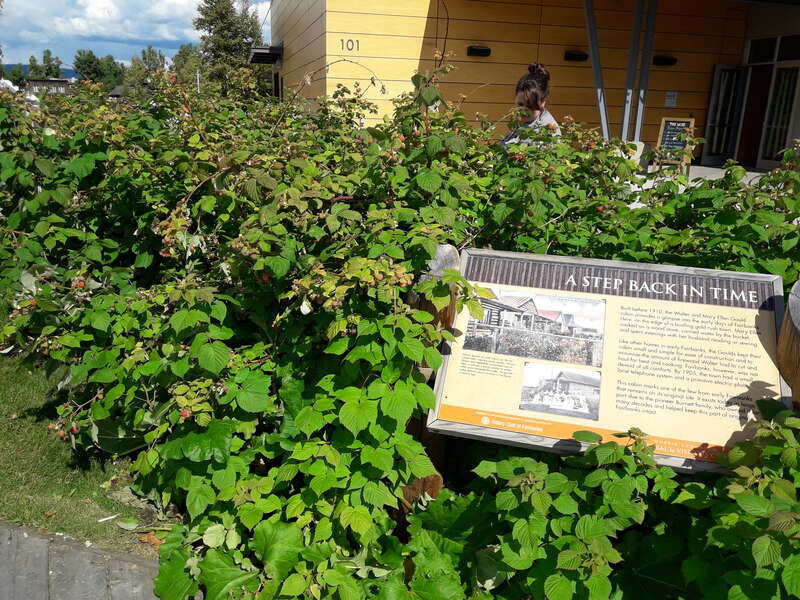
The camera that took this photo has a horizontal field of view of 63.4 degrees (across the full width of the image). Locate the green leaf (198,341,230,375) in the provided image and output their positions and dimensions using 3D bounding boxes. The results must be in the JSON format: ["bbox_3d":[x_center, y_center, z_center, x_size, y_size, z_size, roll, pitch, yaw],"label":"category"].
[{"bbox_3d":[-0.616,0.191,2.150,0.100,0.020,0.115,-1,60,-15],"label":"green leaf"}]

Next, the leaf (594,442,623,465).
[{"bbox_3d":[0.532,0.391,1.650,0.071,0.020,0.063,7,57,19],"label":"leaf"}]

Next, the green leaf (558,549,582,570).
[{"bbox_3d":[0.372,0.569,1.420,0.062,0.015,0.046,-21,37,-22],"label":"green leaf"}]

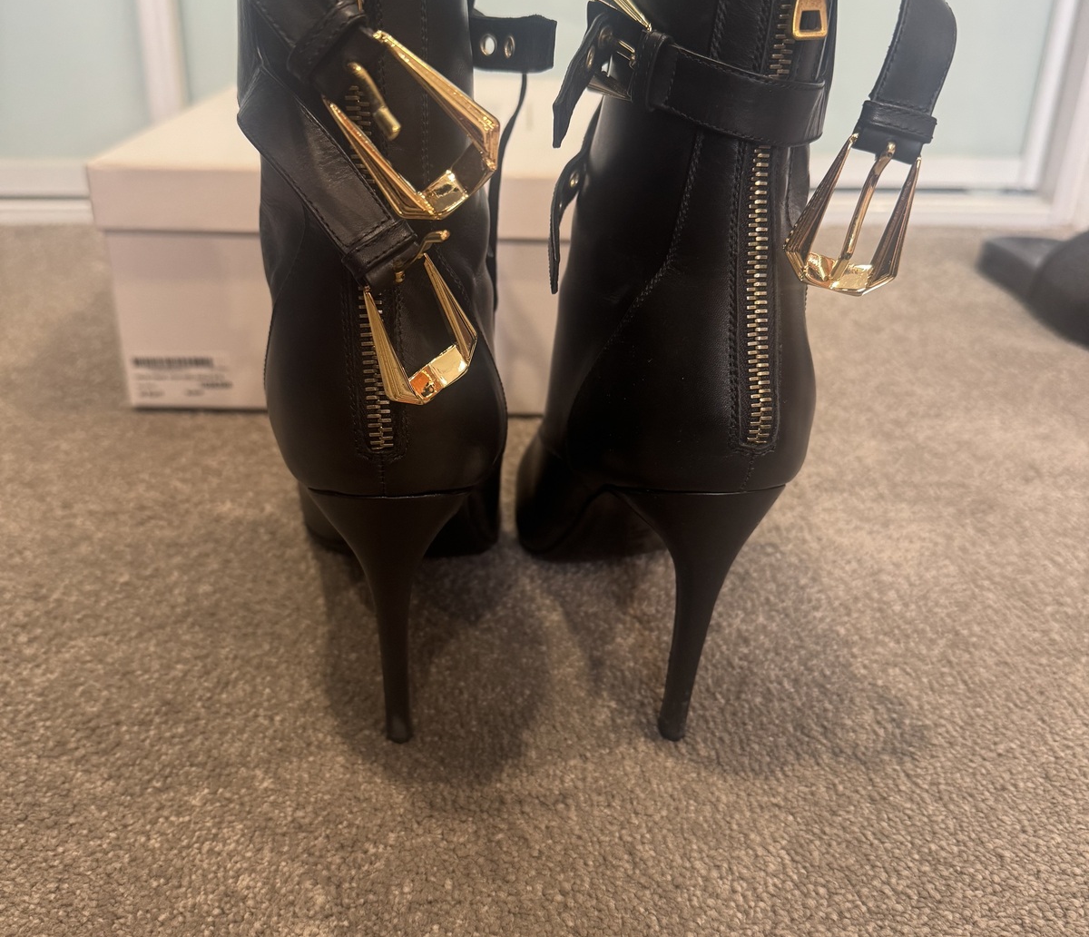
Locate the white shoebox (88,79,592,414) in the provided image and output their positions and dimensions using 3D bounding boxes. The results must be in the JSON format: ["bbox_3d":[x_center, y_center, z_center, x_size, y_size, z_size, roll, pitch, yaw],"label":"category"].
[{"bbox_3d":[-0.069,-0.178,0.695,0.322,0.124,0.414,1,27,-4],"label":"white shoebox"}]

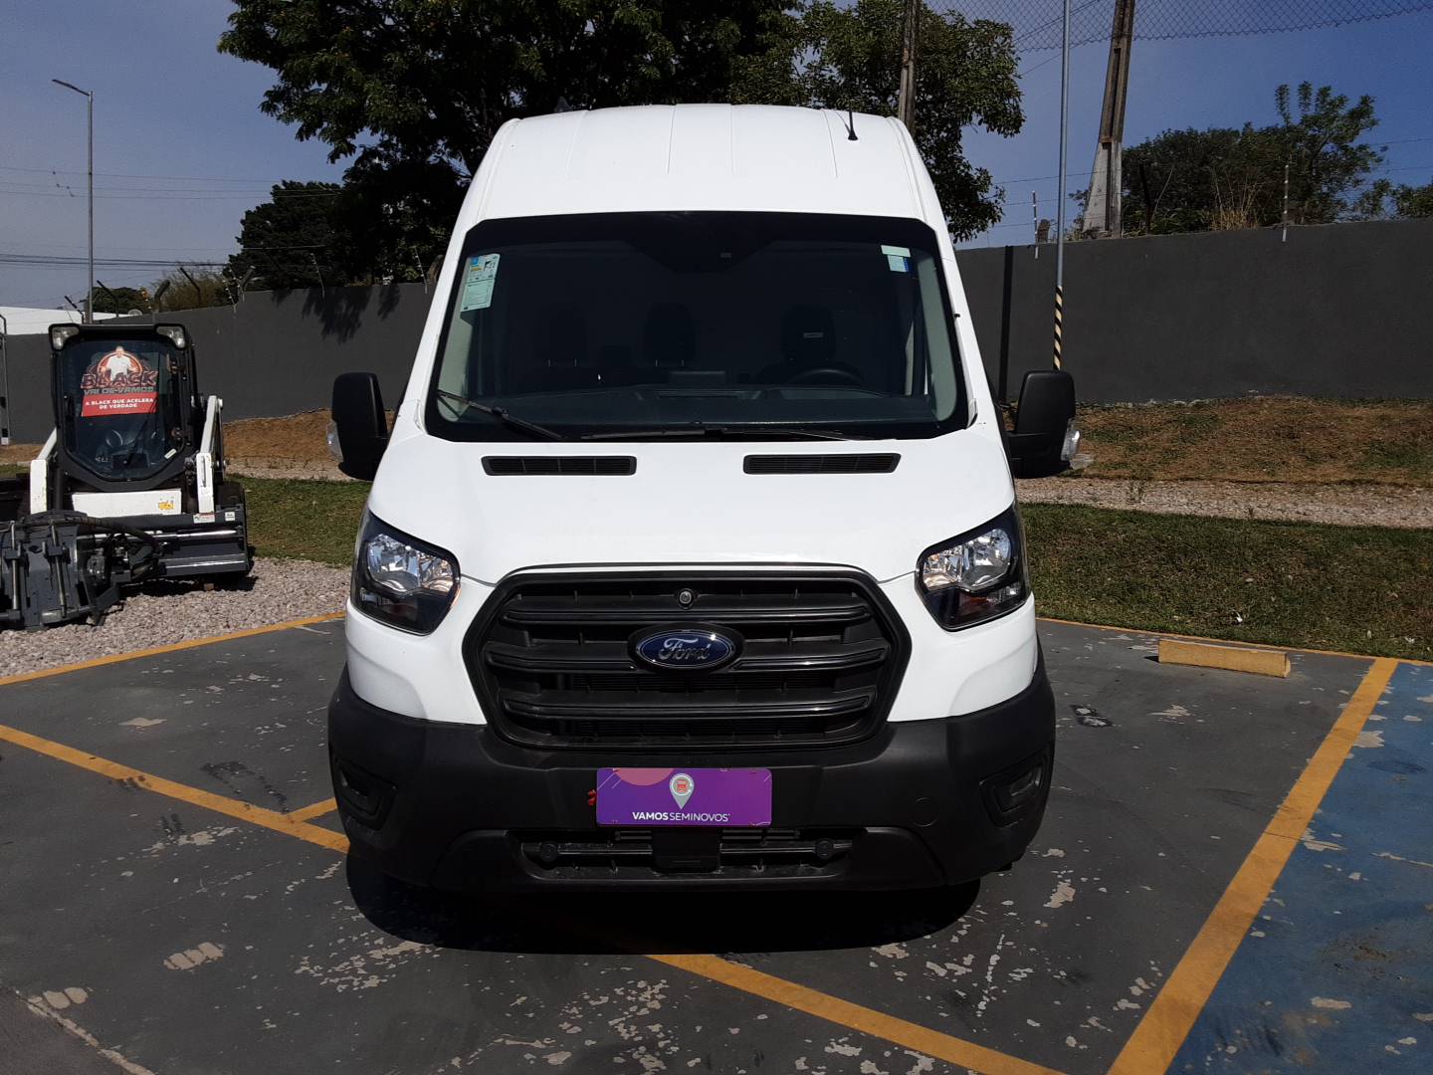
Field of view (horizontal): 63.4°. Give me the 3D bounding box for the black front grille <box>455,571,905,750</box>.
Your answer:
[{"bbox_3d":[-0.070,0.277,2.745,1.070,0.410,0.240,0,7,1],"label":"black front grille"}]

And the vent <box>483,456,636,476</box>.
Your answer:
[{"bbox_3d":[-0.446,-0.210,3.339,0.445,0.035,0.135,0,27,1],"label":"vent"}]

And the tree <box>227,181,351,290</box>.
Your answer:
[{"bbox_3d":[-13.386,-7.315,37.373,5.200,7.979,5.200,0,7,0],"label":"tree"}]

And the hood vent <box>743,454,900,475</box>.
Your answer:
[{"bbox_3d":[0.300,-0.214,3.339,0.445,0.035,0.135,0,27,1],"label":"hood vent"}]

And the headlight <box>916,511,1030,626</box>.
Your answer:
[{"bbox_3d":[0.653,0.078,2.983,0.360,0.290,0.400,0,7,1],"label":"headlight"}]

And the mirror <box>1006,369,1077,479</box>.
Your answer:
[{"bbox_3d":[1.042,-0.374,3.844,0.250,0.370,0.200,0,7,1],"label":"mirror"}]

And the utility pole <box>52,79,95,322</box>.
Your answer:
[{"bbox_3d":[-16.172,-6.639,29.142,1.200,9.106,0.200,-4,8,-30],"label":"utility pole"}]

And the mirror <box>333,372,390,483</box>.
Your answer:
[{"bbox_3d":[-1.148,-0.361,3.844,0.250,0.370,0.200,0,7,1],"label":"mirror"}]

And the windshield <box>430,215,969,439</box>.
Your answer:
[{"bbox_3d":[-0.060,-0.705,3.802,1.700,0.200,1.120,0,52,1],"label":"windshield"}]

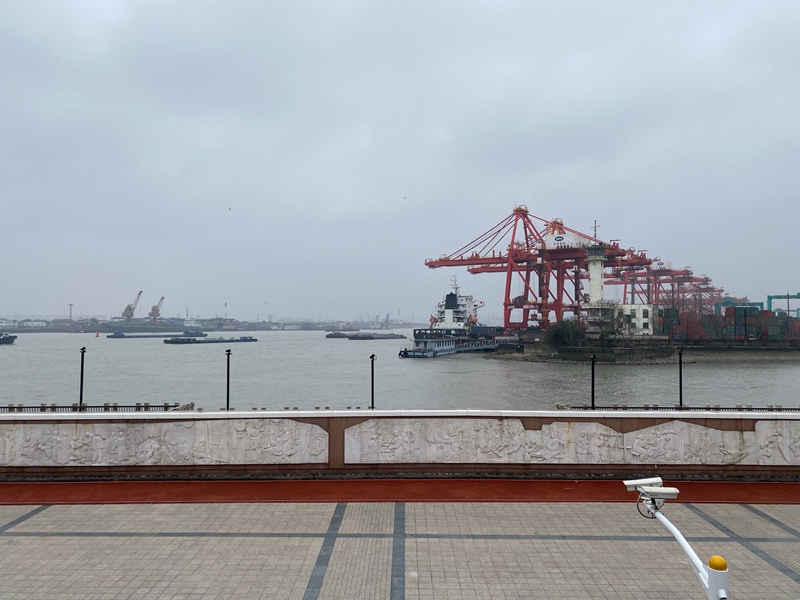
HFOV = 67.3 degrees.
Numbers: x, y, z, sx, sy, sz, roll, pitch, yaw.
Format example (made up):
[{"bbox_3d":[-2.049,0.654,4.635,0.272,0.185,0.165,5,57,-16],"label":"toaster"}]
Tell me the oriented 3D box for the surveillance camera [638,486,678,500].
[{"bbox_3d":[2.409,1.796,5.600,0.365,0.105,0.125,6,1,-10],"label":"surveillance camera"}]

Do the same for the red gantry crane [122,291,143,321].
[{"bbox_3d":[-311.205,9.780,700.000,22.500,41.000,11.000,-1,2,-18],"label":"red gantry crane"}]

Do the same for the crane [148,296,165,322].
[{"bbox_3d":[-284.795,13.427,705.000,18.000,34.000,11.000,-1,2,-18],"label":"crane"}]

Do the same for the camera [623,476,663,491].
[{"bbox_3d":[2.396,1.818,5.930,0.365,0.105,0.125,-9,1,8],"label":"camera"}]

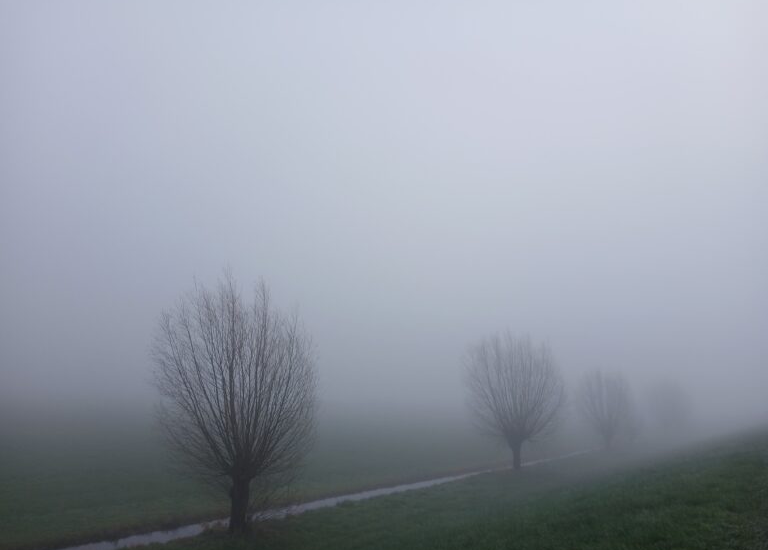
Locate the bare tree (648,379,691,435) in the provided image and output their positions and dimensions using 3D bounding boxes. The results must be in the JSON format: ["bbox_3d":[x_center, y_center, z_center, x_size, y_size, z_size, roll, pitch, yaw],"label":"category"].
[{"bbox_3d":[30.004,13.689,60.412,4.610,5.820,4.470,0,-12,0],"label":"bare tree"}]

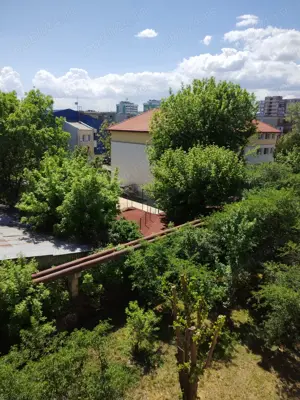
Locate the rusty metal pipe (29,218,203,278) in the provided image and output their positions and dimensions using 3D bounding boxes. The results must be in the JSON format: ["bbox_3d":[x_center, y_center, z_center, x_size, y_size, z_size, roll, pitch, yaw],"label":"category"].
[{"bbox_3d":[-1.359,3.981,28.172,19.340,0.320,0.320,-13,20,-40],"label":"rusty metal pipe"}]

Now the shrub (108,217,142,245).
[{"bbox_3d":[-2.575,3.566,31.572,3.200,3.600,3.100,0,15,0],"label":"shrub"}]

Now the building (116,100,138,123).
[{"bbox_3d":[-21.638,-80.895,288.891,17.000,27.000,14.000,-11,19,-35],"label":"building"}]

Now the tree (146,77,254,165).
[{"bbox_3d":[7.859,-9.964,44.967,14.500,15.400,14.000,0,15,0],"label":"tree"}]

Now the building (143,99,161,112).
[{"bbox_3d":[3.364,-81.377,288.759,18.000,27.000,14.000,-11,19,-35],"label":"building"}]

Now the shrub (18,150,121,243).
[{"bbox_3d":[-8.062,0.034,30.083,9.000,9.400,8.400,0,15,0],"label":"shrub"}]

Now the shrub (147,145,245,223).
[{"bbox_3d":[6.260,-2.433,41.331,11.800,10.400,11.000,0,15,0],"label":"shrub"}]

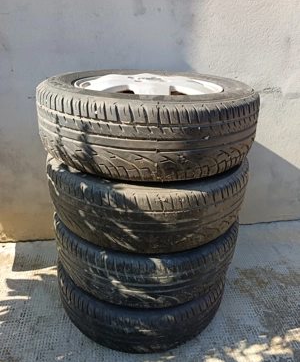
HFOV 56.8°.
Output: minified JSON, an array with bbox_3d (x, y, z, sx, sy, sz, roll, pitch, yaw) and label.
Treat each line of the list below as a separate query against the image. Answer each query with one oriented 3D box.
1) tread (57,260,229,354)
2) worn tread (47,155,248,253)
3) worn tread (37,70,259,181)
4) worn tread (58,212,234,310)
[{"bbox_3d":[-0.031,0.321,1.087,0.624,0.194,0.624,3,27,0],"label":"tread"},{"bbox_3d":[-0.007,-0.028,0.920,0.624,0.194,0.624,3,27,0],"label":"worn tread"},{"bbox_3d":[-0.005,-0.206,0.842,0.624,0.194,0.624,3,27,0],"label":"worn tread"},{"bbox_3d":[-0.012,0.147,1.003,0.624,0.194,0.624,3,27,0],"label":"worn tread"}]

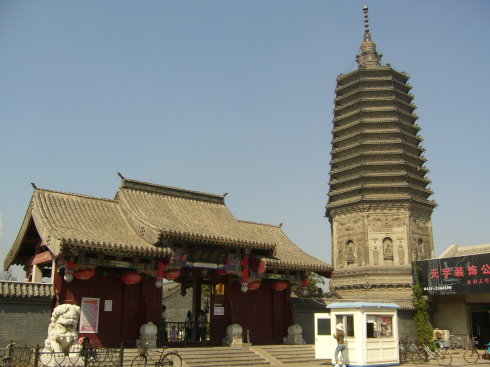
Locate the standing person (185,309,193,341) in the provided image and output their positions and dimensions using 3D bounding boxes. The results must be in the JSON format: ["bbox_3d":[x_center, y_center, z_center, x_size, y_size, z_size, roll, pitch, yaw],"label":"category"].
[{"bbox_3d":[-2.872,7.262,25.174,0.320,1.582,0.460,2,-16,-5],"label":"standing person"}]

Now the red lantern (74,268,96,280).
[{"bbox_3d":[-6.257,3.530,19.425,0.820,0.600,0.820,12,-20,-35],"label":"red lantern"}]

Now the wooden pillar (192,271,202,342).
[{"bbox_3d":[-2.404,6.287,25.459,0.420,3.596,0.420,12,-20,-35],"label":"wooden pillar"}]

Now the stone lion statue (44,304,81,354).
[{"bbox_3d":[-5.974,4.776,16.211,0.820,1.585,1.100,14,-21,-39],"label":"stone lion statue"}]

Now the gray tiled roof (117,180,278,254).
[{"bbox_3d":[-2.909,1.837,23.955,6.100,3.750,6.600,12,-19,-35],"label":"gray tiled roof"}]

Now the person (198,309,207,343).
[{"bbox_3d":[-2.123,7.185,24.930,0.480,1.620,0.320,5,-16,-16],"label":"person"}]

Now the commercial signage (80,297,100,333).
[{"bbox_3d":[-6.083,5.209,19.497,0.720,1.330,0.040,12,-19,-35],"label":"commercial signage"}]

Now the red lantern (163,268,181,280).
[{"bbox_3d":[-3.238,3.965,21.816,0.800,0.600,0.800,0,-16,0],"label":"red lantern"}]

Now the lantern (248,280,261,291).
[{"bbox_3d":[0.340,4.984,24.078,0.830,0.600,0.830,0,-16,0],"label":"lantern"}]

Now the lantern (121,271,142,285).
[{"bbox_3d":[-4.680,3.899,20.455,0.860,0.600,0.860,12,-19,-35],"label":"lantern"}]

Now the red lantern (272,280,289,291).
[{"bbox_3d":[1.804,5.198,25.162,0.830,0.600,0.830,0,-16,0],"label":"red lantern"}]

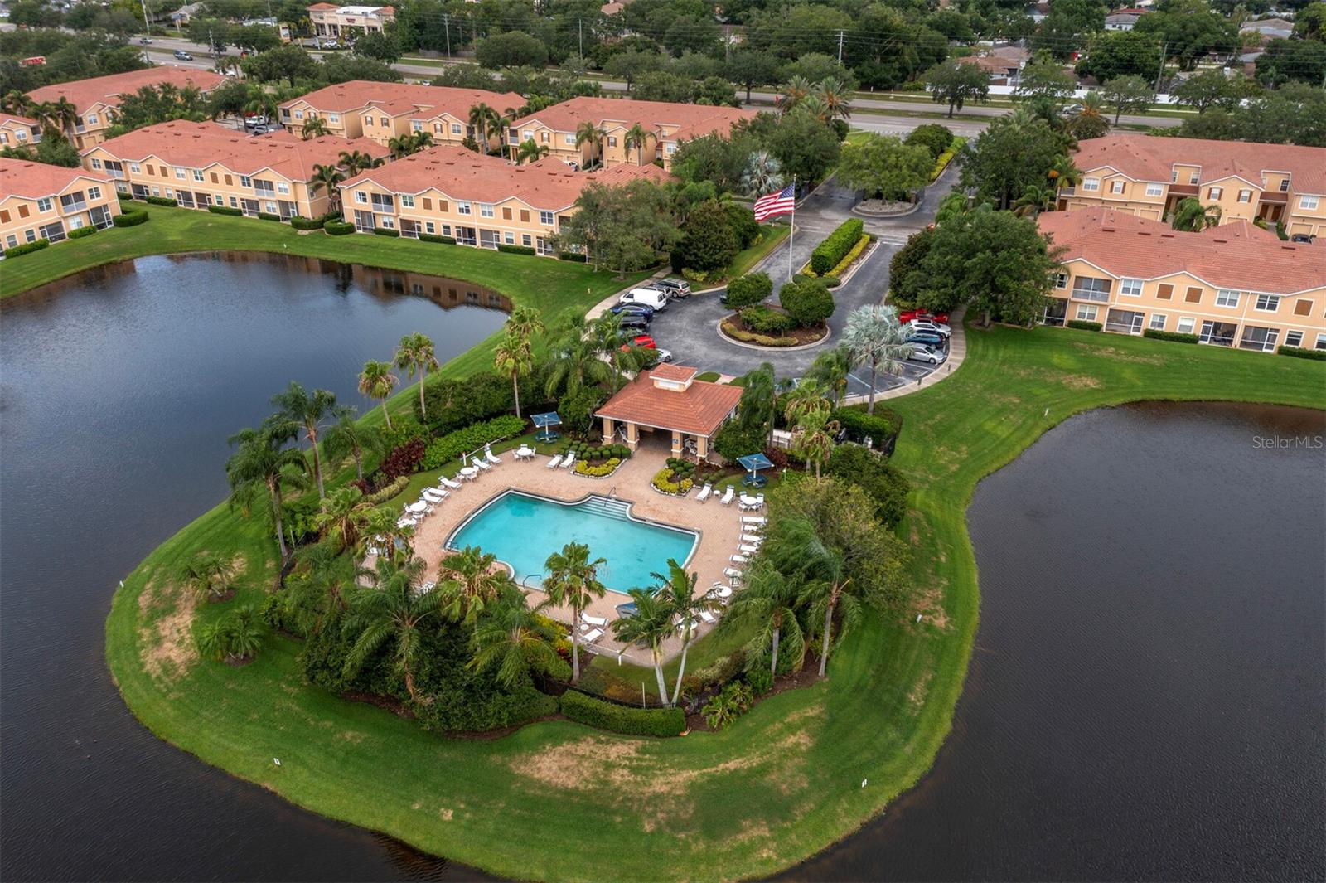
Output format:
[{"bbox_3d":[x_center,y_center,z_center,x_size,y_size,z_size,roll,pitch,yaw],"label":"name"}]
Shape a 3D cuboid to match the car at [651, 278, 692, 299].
[{"bbox_3d":[0.854,-18.756,124.575,4.950,1.720,1.930,20,34,33],"label":"car"}]

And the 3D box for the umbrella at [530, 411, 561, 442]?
[{"bbox_3d":[-9.704,-1.020,86.604,2.050,2.280,2.050,-11,29,-19],"label":"umbrella"}]

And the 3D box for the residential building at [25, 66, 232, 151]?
[{"bbox_3d":[-108.657,-69.254,209.781,22.000,9.100,42.500,11,30,20],"label":"residential building"}]

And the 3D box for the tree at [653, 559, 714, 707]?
[{"bbox_3d":[1.200,11.390,59.850,3.470,10.510,3.470,-1,29,0],"label":"tree"}]

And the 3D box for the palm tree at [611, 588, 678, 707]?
[{"bbox_3d":[-1.050,12.370,60.270,3.870,8.440,3.870,-1,29,0],"label":"palm tree"}]

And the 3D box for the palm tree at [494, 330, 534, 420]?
[{"bbox_3d":[-13.138,-5.540,92.362,3.570,9.010,3.570,-1,28,0],"label":"palm tree"}]

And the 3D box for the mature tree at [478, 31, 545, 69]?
[{"bbox_3d":[-39.793,-102.915,272.499,18.500,9.600,18.500,0,28,0],"label":"mature tree"}]

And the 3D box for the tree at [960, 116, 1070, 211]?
[{"bbox_3d":[49.864,-38.707,146.966,14.000,12.800,14.000,0,28,0],"label":"tree"}]

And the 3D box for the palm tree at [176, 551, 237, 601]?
[{"bbox_3d":[-30.086,9.240,68.398,3.600,2.900,3.600,0,28,0],"label":"palm tree"}]

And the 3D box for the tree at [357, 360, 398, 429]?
[{"bbox_3d":[-25.051,-3.749,91.454,3.610,6.920,3.610,-1,28,0],"label":"tree"}]

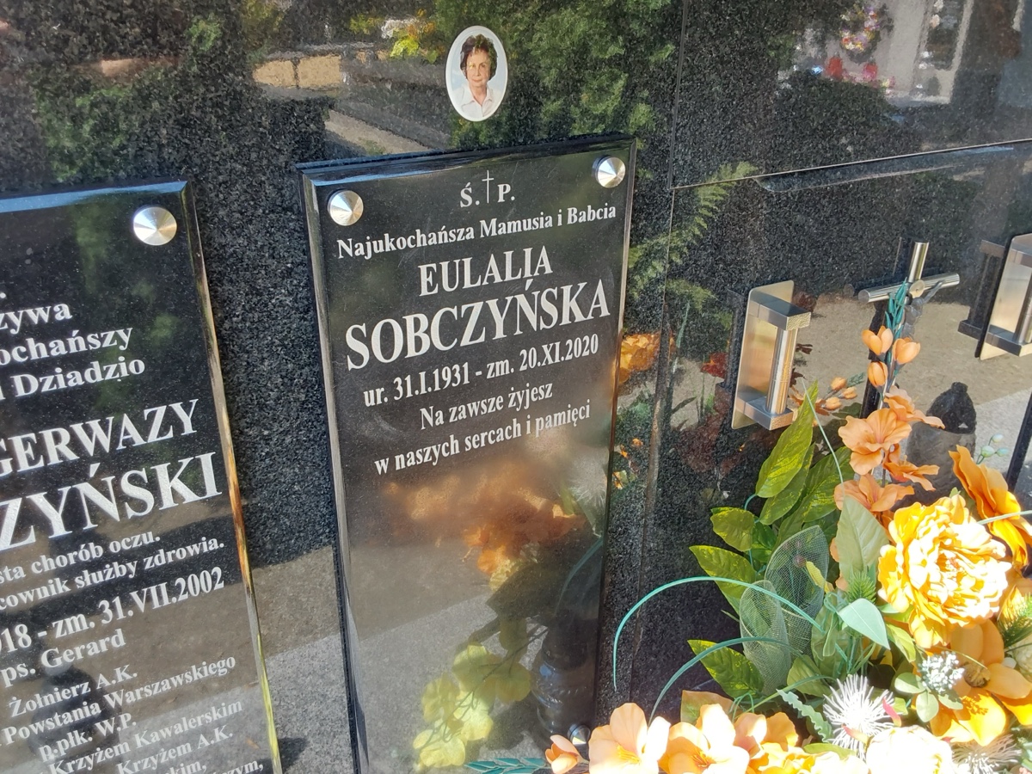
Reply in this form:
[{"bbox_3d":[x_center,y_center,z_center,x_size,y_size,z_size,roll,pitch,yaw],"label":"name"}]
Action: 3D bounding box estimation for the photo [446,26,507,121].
[{"bbox_3d":[-0.037,-0.296,0.792,0.066,0.085,0.008,-13,29,-27],"label":"photo"}]

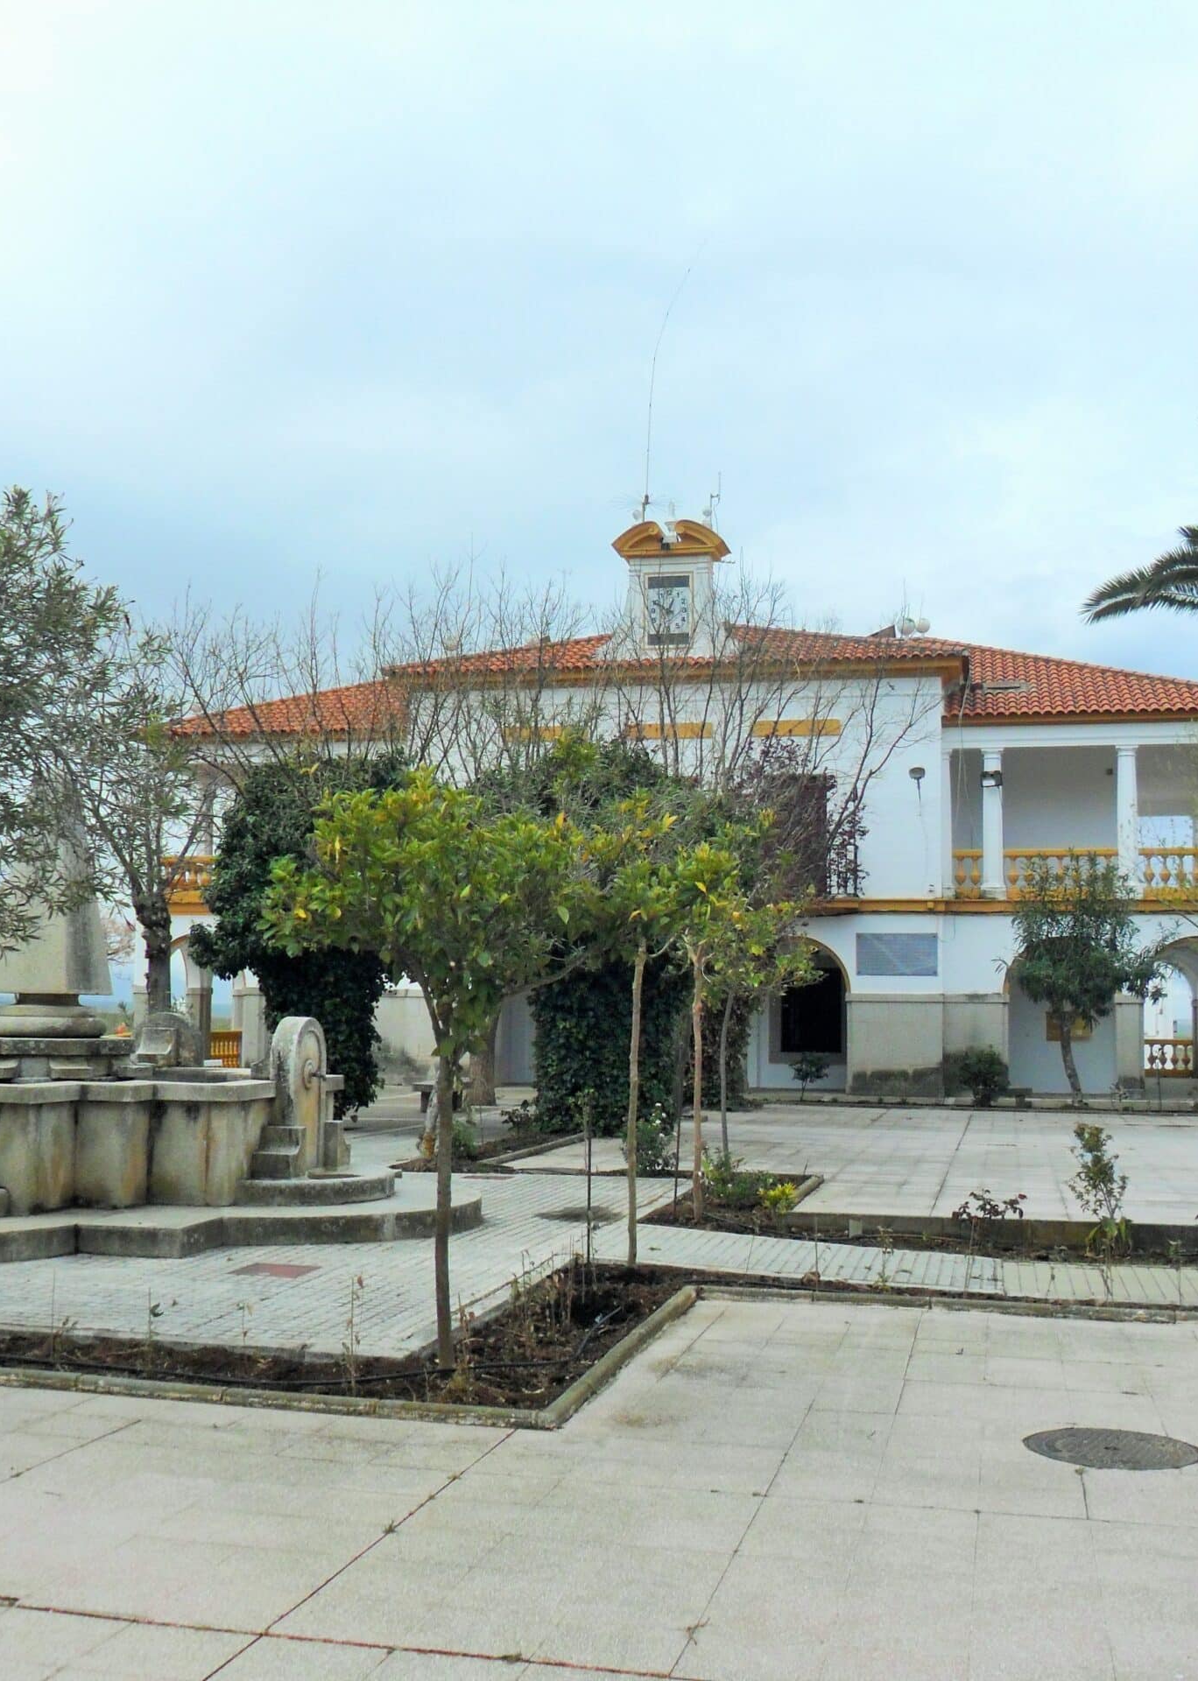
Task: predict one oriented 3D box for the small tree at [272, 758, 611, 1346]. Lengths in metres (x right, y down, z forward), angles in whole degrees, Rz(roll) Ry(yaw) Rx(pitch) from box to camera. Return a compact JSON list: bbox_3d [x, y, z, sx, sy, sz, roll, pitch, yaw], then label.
[{"bbox_3d":[-0.732,0.952,7.585,1.450,2.525,1.450,1,-5,0],"label":"small tree"}]

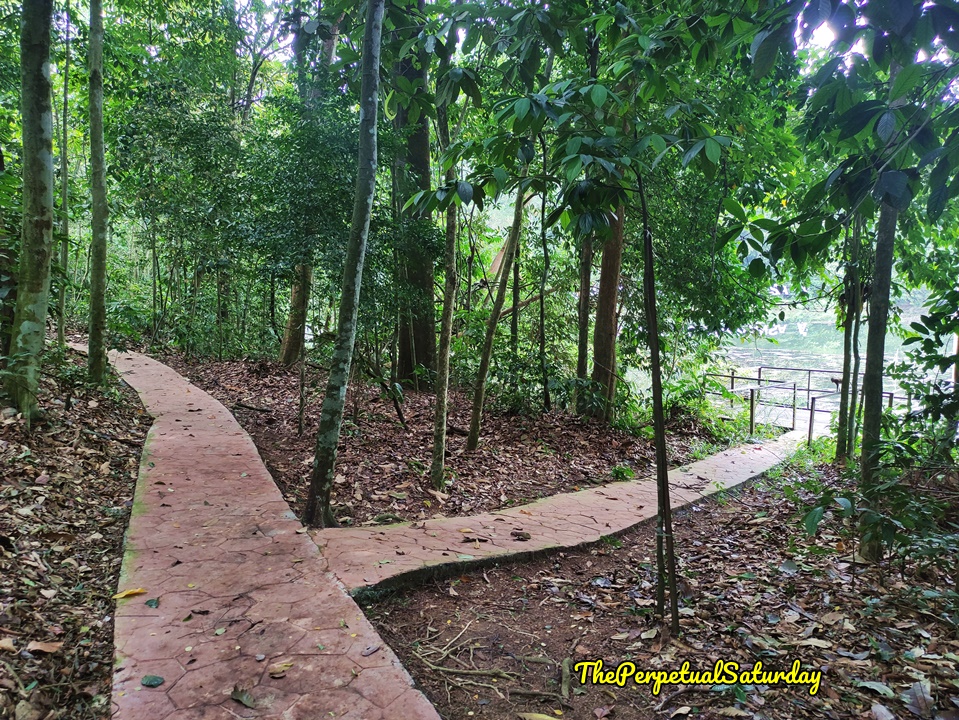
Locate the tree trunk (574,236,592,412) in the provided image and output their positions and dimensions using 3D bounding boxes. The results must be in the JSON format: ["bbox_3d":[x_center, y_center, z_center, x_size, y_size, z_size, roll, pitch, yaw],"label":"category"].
[{"bbox_3d":[1.701,-0.563,11.284,0.175,2.865,0.170,2,5,0],"label":"tree trunk"}]

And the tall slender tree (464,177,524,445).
[{"bbox_3d":[0.181,-0.471,7.778,0.140,3.039,0.130,10,5,-1],"label":"tall slender tree"}]

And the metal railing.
[{"bbox_3d":[7.500,1.044,16.239,3.600,1.050,4.600,-3,6,-35],"label":"metal railing"}]

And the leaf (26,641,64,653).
[{"bbox_3d":[-1.956,1.289,3.122,0.150,0.030,0.070,-2,5,-20],"label":"leaf"}]

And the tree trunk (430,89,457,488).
[{"bbox_3d":[-0.308,-0.521,5.866,0.160,3.297,0.130,2,5,0],"label":"tree trunk"}]

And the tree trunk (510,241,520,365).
[{"bbox_3d":[0.634,-1.023,12.213,0.115,2.143,0.110,1,5,0],"label":"tree trunk"}]

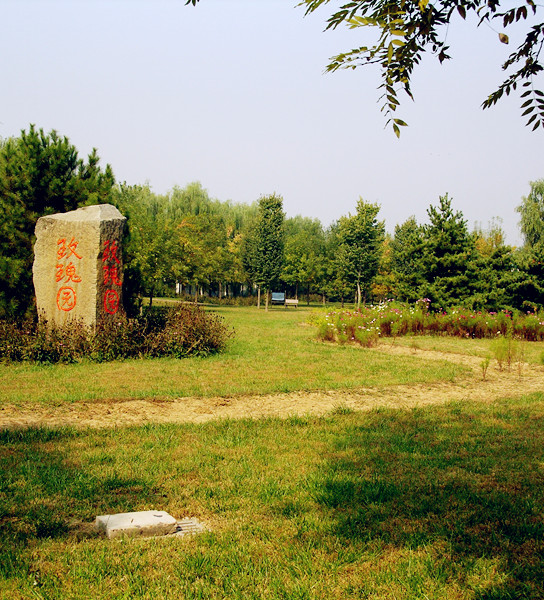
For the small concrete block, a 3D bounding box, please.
[{"bbox_3d":[-0.893,1.488,5.810,0.460,0.075,0.325,0,1,-21],"label":"small concrete block"}]

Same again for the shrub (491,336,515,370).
[{"bbox_3d":[4.580,1.043,17.450,0.470,0.720,0.460,0,1,14],"label":"shrub"}]

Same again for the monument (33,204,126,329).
[{"bbox_3d":[-4.640,-0.470,21.200,1.800,3.690,1.300,0,1,18],"label":"monument"}]

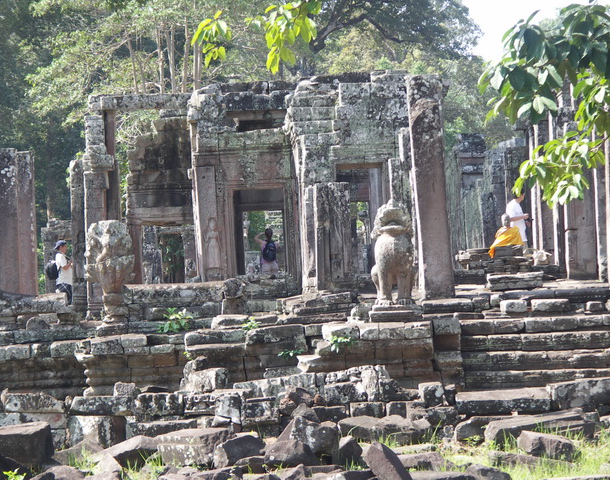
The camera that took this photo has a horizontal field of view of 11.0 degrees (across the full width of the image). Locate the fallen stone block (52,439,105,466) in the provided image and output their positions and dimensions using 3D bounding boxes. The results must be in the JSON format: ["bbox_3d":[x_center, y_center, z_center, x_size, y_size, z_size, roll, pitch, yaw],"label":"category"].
[{"bbox_3d":[-3.627,3.464,51.300,0.800,0.400,0.600,-1,2,15],"label":"fallen stone block"}]

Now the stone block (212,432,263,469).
[{"bbox_3d":[-1.085,3.382,50.800,0.650,0.500,0.600,-2,2,-20],"label":"stone block"}]

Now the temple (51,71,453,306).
[{"bbox_3d":[-1.007,-0.969,59.500,6.900,4.150,5.500,-2,2,7],"label":"temple"}]

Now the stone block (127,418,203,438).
[{"bbox_3d":[-2.287,3.112,52.200,1.150,0.300,0.550,-1,2,8],"label":"stone block"}]

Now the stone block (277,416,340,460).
[{"bbox_3d":[0.057,3.215,51.200,0.950,0.680,0.600,-2,2,-15],"label":"stone block"}]

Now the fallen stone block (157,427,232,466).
[{"bbox_3d":[-1.790,3.344,51.200,0.900,0.520,0.750,-1,2,28],"label":"fallen stone block"}]

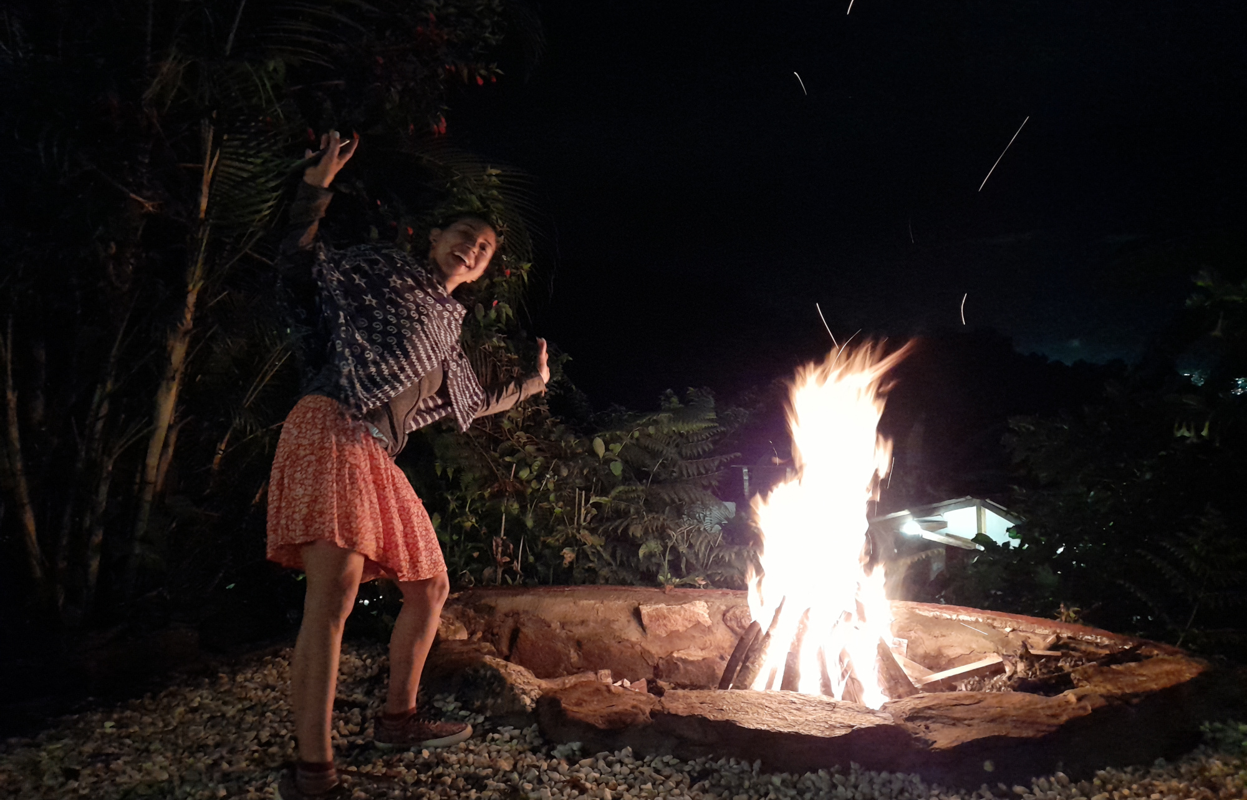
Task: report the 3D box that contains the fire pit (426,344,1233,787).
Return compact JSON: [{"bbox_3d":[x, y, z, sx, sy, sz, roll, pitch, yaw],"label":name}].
[{"bbox_3d":[0.660,0.413,3.429,2.700,1.250,2.450,0,-4,0],"label":"fire pit"}]

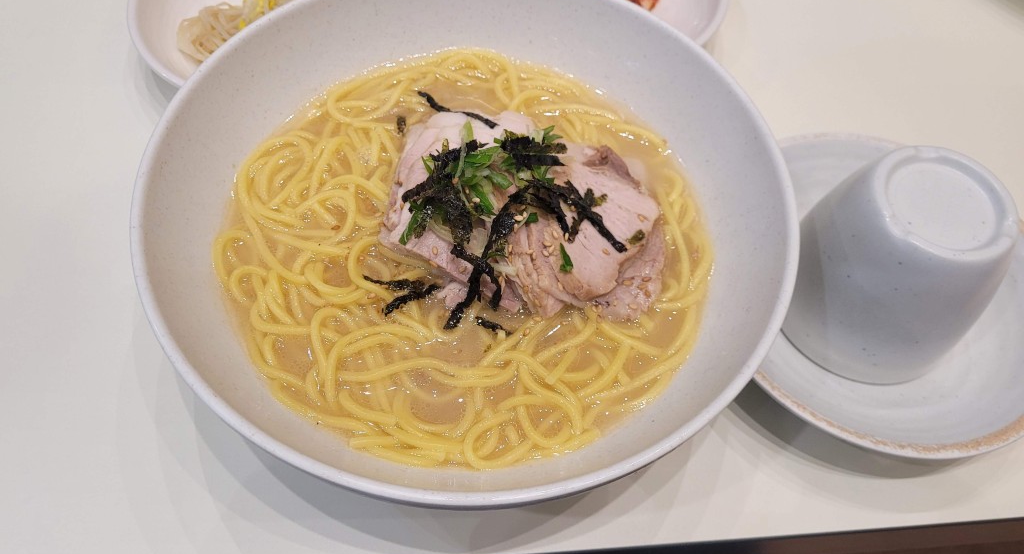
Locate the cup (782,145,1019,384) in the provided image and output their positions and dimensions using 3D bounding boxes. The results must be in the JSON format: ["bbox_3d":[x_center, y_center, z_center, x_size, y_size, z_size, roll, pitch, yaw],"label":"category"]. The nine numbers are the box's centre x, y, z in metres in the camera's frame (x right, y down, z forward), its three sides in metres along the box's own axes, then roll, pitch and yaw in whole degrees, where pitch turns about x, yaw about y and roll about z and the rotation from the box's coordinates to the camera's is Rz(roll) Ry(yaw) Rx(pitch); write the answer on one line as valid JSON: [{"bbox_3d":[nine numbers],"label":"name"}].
[{"bbox_3d":[0.147,-0.008,0.294,0.079,0.069,0.079,2,59,-3],"label":"cup"}]

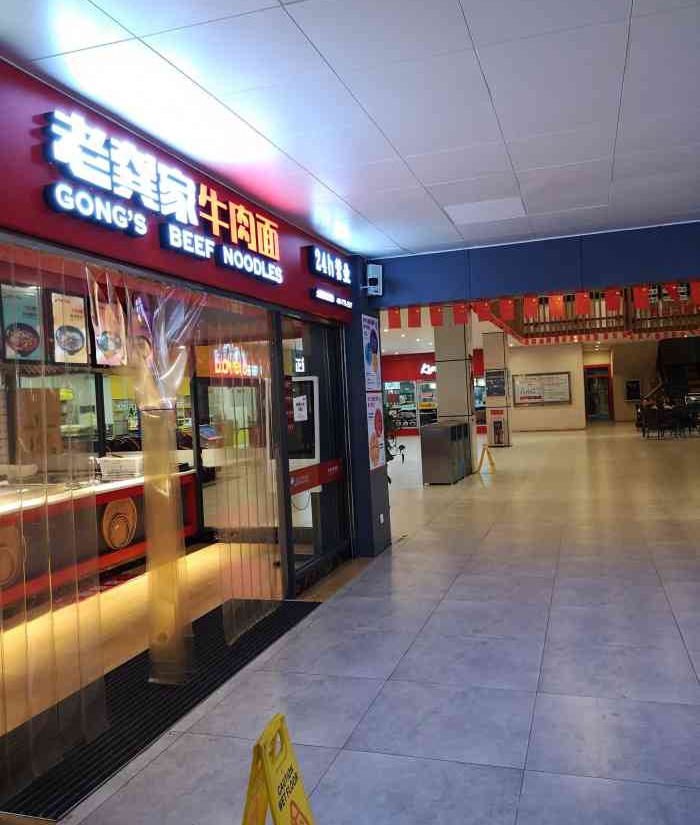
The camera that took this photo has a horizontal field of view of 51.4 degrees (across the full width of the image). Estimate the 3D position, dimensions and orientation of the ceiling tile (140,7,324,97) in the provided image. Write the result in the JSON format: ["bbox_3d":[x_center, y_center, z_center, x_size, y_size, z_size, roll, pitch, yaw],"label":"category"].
[{"bbox_3d":[-0.435,-1.465,2.981,0.590,0.020,0.590,-2,1,18],"label":"ceiling tile"}]

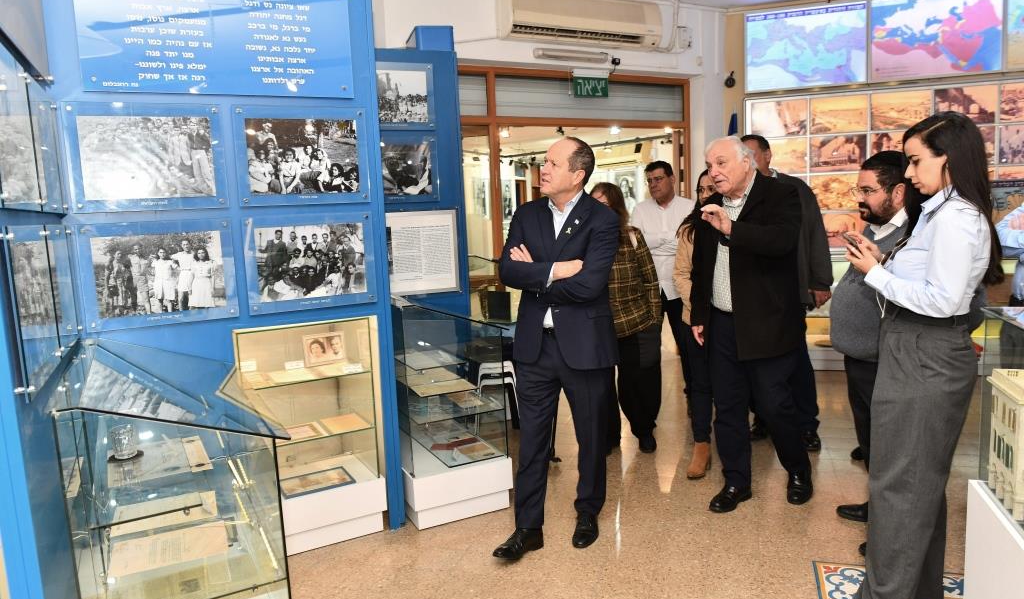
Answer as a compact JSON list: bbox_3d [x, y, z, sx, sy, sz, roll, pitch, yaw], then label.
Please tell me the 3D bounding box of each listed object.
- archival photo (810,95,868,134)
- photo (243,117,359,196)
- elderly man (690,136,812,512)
[{"bbox_3d":[2.576,-1.465,5.837,0.414,0.302,0.020,0,8,19],"label":"archival photo"},{"bbox_3d":[-0.866,-0.595,3.092,0.458,0.306,0.015,-7,9,-29],"label":"photo"},{"bbox_3d":[1.150,0.117,3.467,0.480,1.725,0.540,-9,10,-40],"label":"elderly man"}]

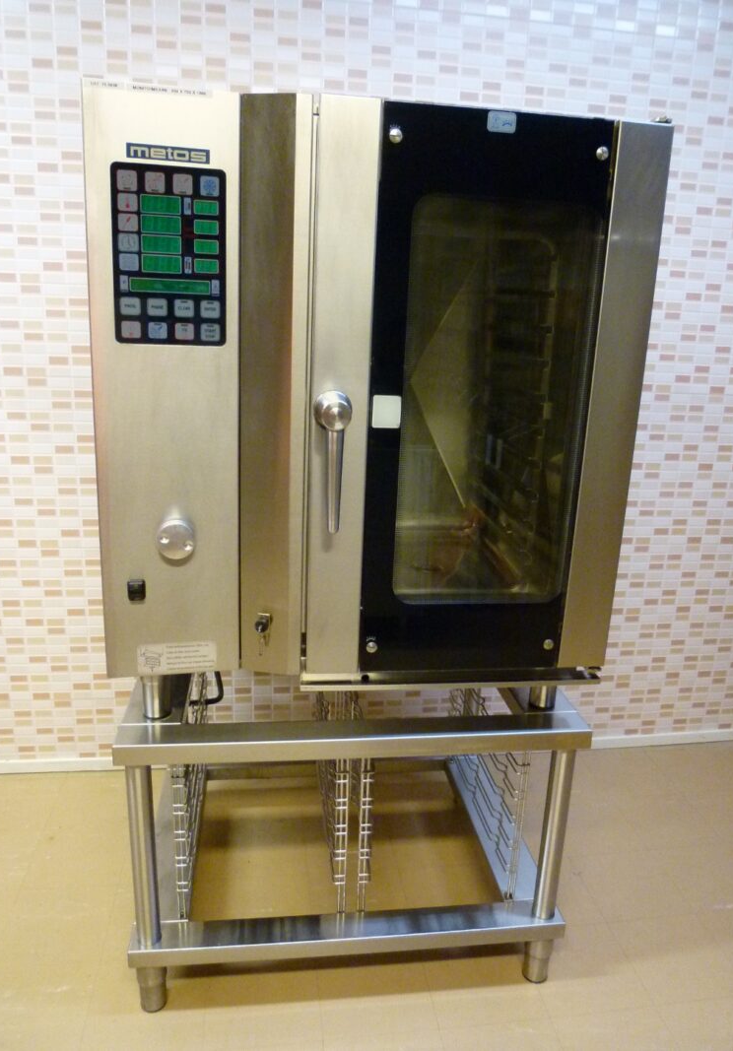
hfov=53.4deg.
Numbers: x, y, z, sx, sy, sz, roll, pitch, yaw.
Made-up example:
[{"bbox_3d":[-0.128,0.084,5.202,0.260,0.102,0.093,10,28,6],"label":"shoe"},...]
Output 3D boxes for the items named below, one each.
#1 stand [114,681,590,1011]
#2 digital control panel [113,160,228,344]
[{"bbox_3d":[-0.061,0.600,1.819,0.930,0.681,0.721,0,14,-7],"label":"stand"},{"bbox_3d":[-0.307,-0.420,1.140,0.170,0.264,0.015,-1,15,-13],"label":"digital control panel"}]

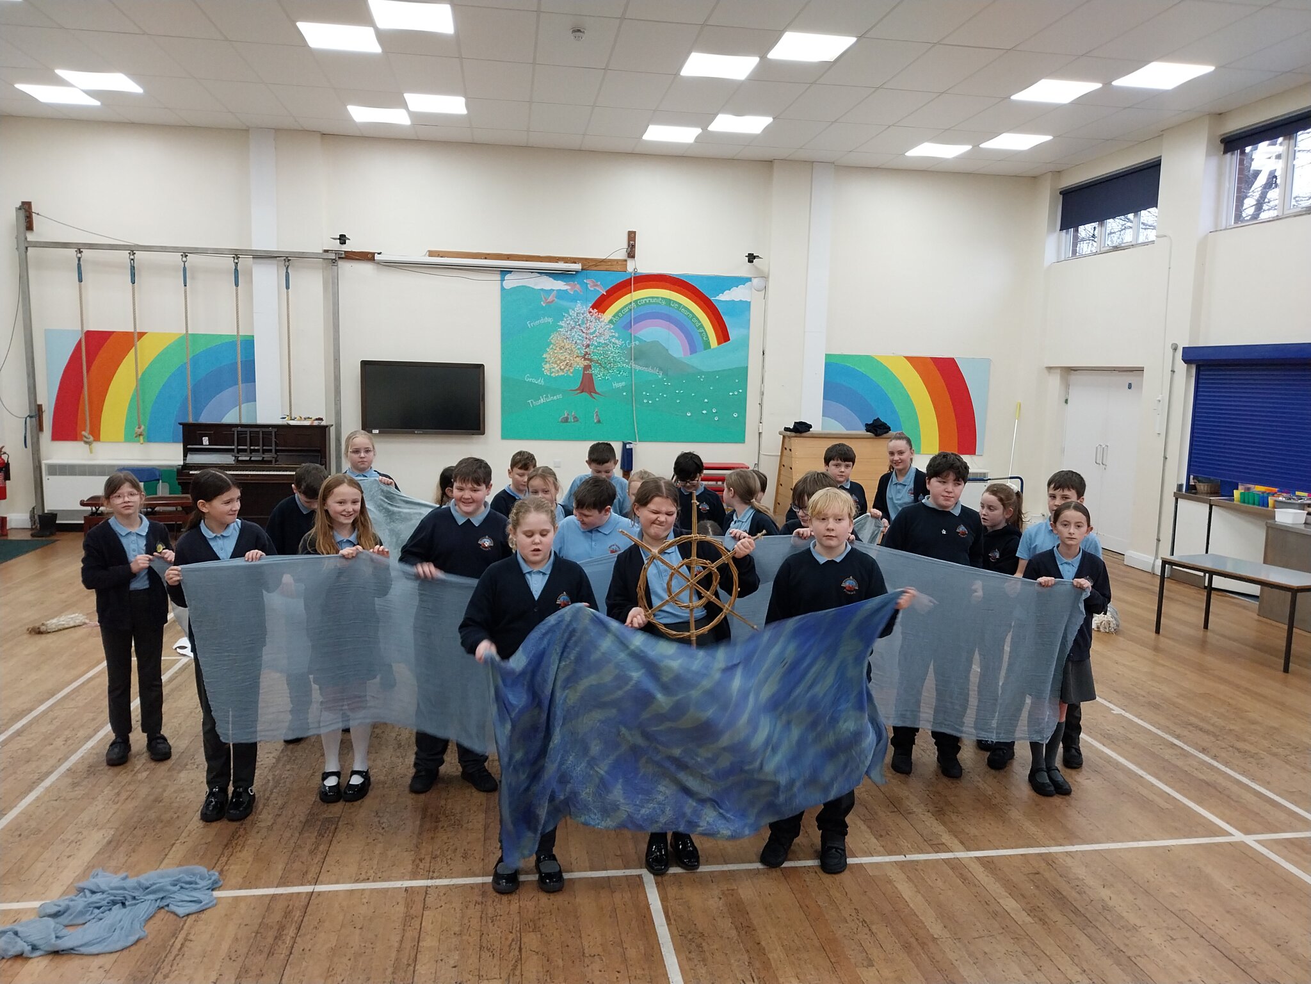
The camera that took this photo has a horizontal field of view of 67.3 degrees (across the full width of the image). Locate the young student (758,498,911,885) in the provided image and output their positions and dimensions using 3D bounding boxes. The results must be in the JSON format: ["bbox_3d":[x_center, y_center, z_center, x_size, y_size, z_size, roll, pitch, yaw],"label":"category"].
[{"bbox_3d":[0.667,0.734,3.791,0.540,1.480,0.400,3,7,10],"label":"young student"}]

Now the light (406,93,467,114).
[{"bbox_3d":[-2.116,-3.765,9.505,0.600,0.050,0.600,0,7,-9],"label":"light"}]

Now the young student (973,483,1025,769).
[{"bbox_3d":[1.756,0.640,5.138,0.420,1.400,0.340,8,10,44],"label":"young student"}]

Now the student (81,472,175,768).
[{"bbox_3d":[-2.513,0.596,4.693,0.440,1.380,0.360,-3,8,-31],"label":"student"}]

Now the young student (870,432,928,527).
[{"bbox_3d":[1.572,0.382,6.360,0.420,1.520,0.300,4,7,17],"label":"young student"}]

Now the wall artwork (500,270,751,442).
[{"bbox_3d":[-0.335,-1.577,11.677,2.950,1.966,0.040,0,7,-9],"label":"wall artwork"}]

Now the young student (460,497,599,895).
[{"bbox_3d":[-0.451,0.713,3.546,0.480,1.420,0.360,1,7,-6],"label":"young student"}]

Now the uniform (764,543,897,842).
[{"bbox_3d":[0.664,0.795,3.842,0.510,1.190,0.350,2,7,7],"label":"uniform"}]

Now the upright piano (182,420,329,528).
[{"bbox_3d":[-4.278,-0.097,10.588,1.497,1.241,0.620,0,7,-9],"label":"upright piano"}]

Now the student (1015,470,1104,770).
[{"bbox_3d":[2.021,0.632,4.932,0.460,1.480,0.360,4,7,19],"label":"student"}]

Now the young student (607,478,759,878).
[{"bbox_3d":[0.082,0.706,3.841,0.560,1.510,0.410,1,7,-6],"label":"young student"}]

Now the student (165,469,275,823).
[{"bbox_3d":[-1.804,0.636,4.135,0.450,1.470,0.370,-1,7,-21],"label":"student"}]

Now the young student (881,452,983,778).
[{"bbox_3d":[1.353,0.594,4.806,0.490,1.550,0.360,2,7,6],"label":"young student"}]

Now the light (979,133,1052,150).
[{"bbox_3d":[3.809,-3.718,10.432,0.590,0.050,0.590,0,7,-9],"label":"light"}]

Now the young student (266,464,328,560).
[{"bbox_3d":[-1.747,0.528,4.888,0.420,1.400,0.320,-2,8,-27],"label":"young student"}]

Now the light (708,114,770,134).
[{"bbox_3d":[0.847,-3.731,9.971,0.585,0.040,0.585,0,7,-9],"label":"light"}]

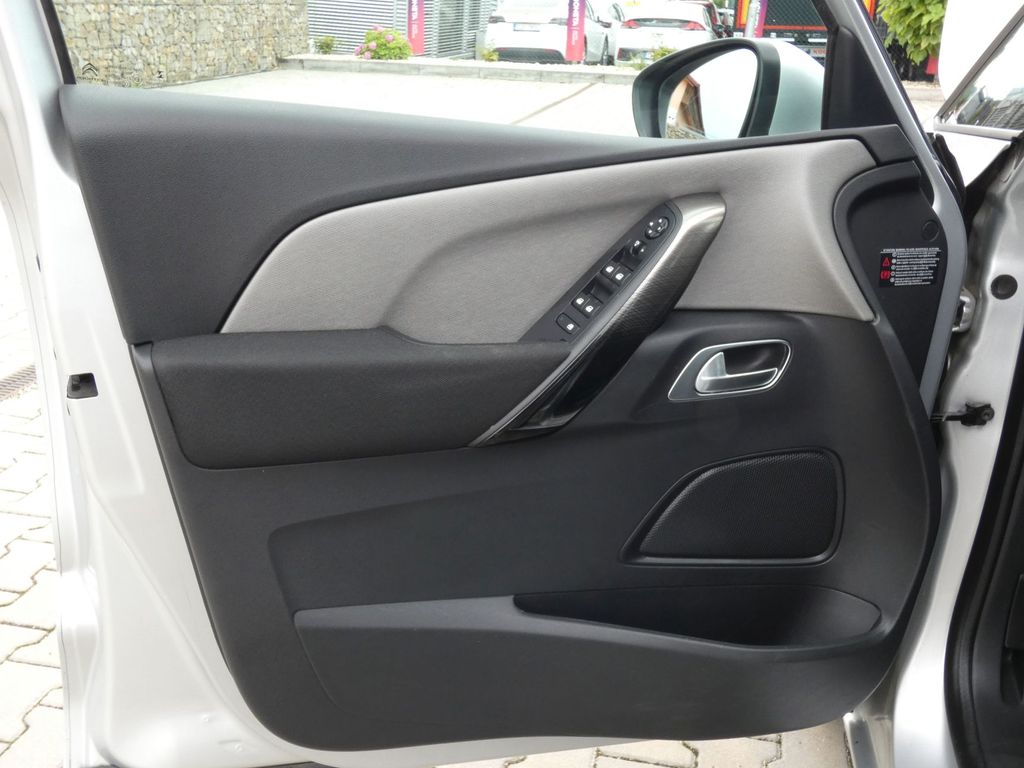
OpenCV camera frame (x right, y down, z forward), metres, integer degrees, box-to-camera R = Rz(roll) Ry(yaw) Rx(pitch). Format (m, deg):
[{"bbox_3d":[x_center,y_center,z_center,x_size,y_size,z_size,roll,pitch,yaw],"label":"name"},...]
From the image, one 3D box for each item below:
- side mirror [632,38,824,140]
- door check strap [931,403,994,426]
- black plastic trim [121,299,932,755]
[{"bbox_3d":[0.278,-0.319,1.145,0.145,0.165,0.240,-10,25,-25],"label":"side mirror"},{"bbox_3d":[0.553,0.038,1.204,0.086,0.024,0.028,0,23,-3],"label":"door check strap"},{"bbox_3d":[0.052,0.175,1.093,0.885,0.520,0.130,0,23,-3],"label":"black plastic trim"}]

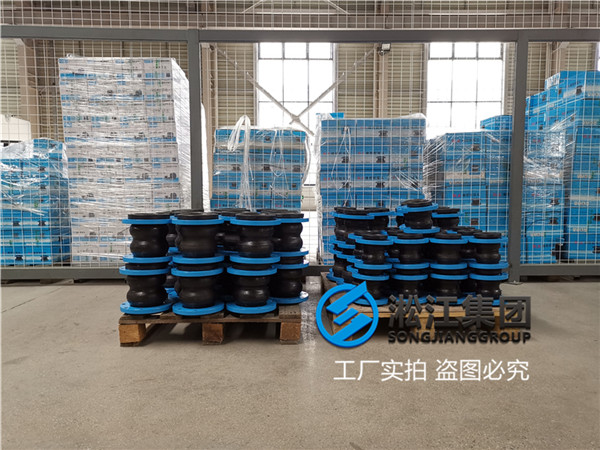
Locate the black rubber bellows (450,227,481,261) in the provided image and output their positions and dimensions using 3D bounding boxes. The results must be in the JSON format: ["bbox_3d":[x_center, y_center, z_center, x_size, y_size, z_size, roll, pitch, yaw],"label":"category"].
[{"bbox_3d":[0.936,0.121,2.581,0.192,0.176,0.192,0,4,-1],"label":"black rubber bellows"}]

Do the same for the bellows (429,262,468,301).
[{"bbox_3d":[0.755,0.312,2.392,0.192,0.176,0.192,0,4,-1],"label":"bellows"}]

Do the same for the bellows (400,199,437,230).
[{"bbox_3d":[0.702,-0.044,2.726,0.206,0.191,0.206,-5,7,0],"label":"bellows"}]

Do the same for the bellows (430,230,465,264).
[{"bbox_3d":[0.819,0.152,2.565,0.206,0.191,0.206,0,5,0],"label":"bellows"}]

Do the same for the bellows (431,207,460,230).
[{"bbox_3d":[1.009,0.013,3.212,0.240,0.248,0.240,0,5,0],"label":"bellows"}]

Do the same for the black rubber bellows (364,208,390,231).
[{"bbox_3d":[0.561,0.002,3.387,0.240,0.248,0.240,0,5,0],"label":"black rubber bellows"}]

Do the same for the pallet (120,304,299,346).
[{"bbox_3d":[-0.464,0.499,2.885,0.910,0.150,1.016,0,5,-1],"label":"pallet"}]

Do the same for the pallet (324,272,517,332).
[{"bbox_3d":[0.586,0.441,2.755,0.880,0.134,1.090,0,4,-1],"label":"pallet"}]

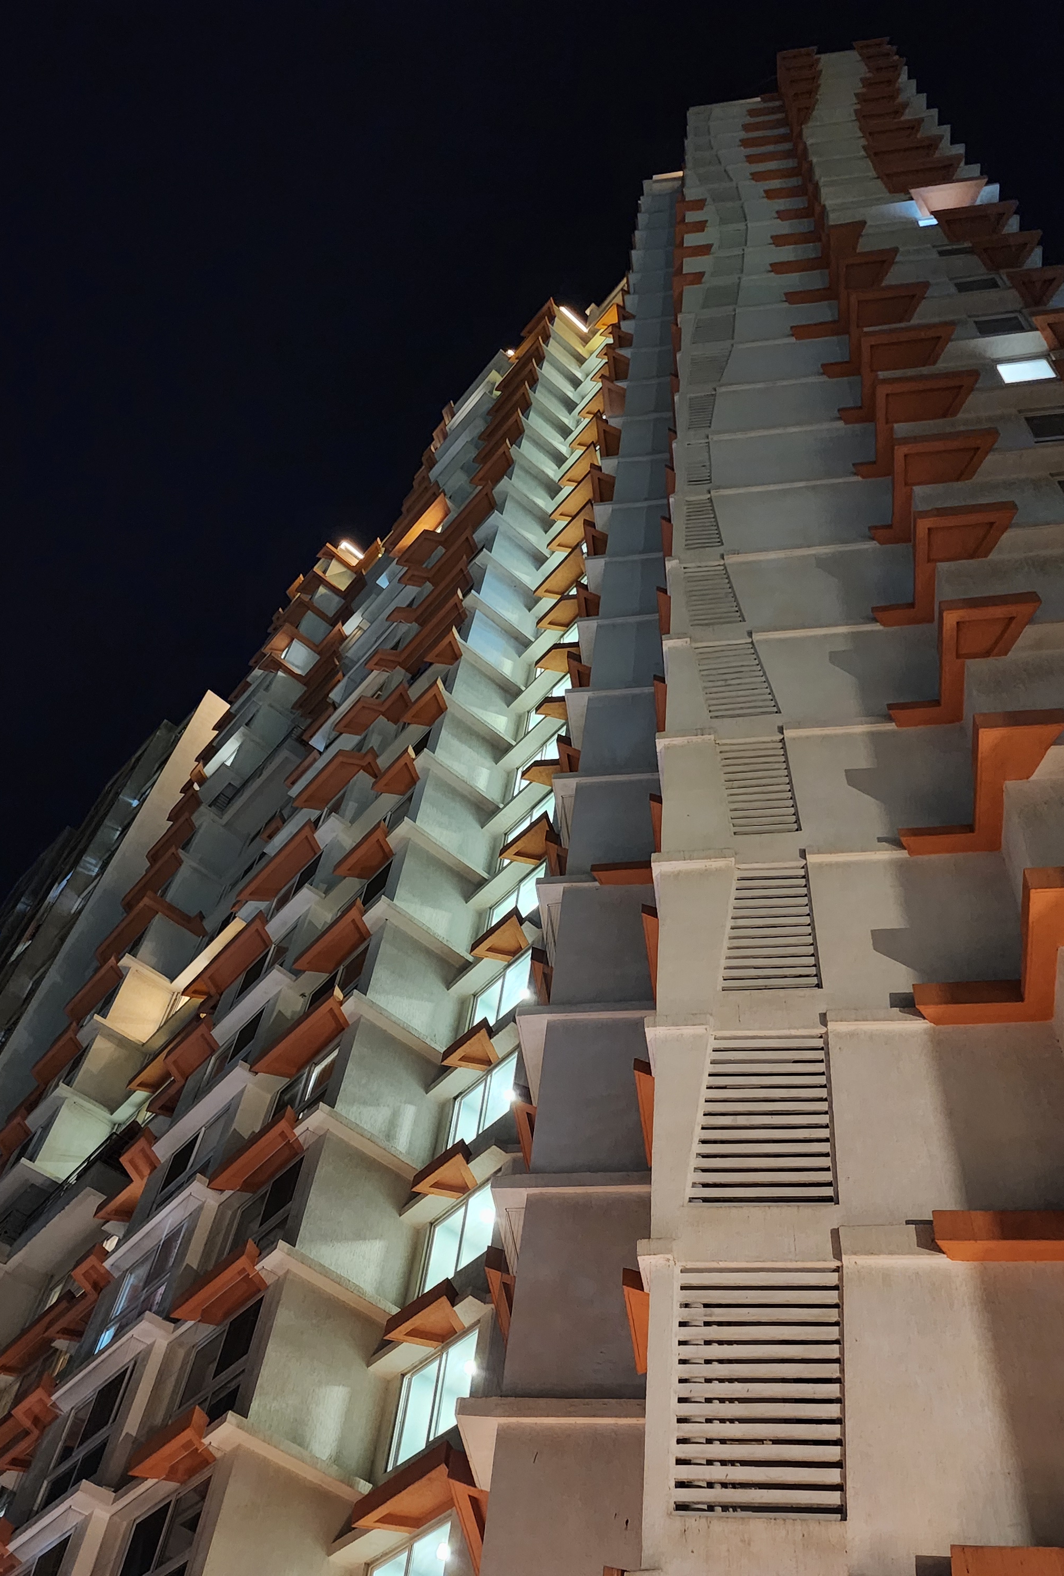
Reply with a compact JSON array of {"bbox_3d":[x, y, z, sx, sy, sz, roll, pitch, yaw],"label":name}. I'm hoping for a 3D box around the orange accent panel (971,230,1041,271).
[{"bbox_3d":[11.256,-12.719,33.227,1.600,0.350,0.720,-3,-56,9],"label":"orange accent panel"}]

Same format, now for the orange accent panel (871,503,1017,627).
[{"bbox_3d":[6.446,-3.480,21.862,2.120,0.310,1.830,-3,-56,9],"label":"orange accent panel"}]

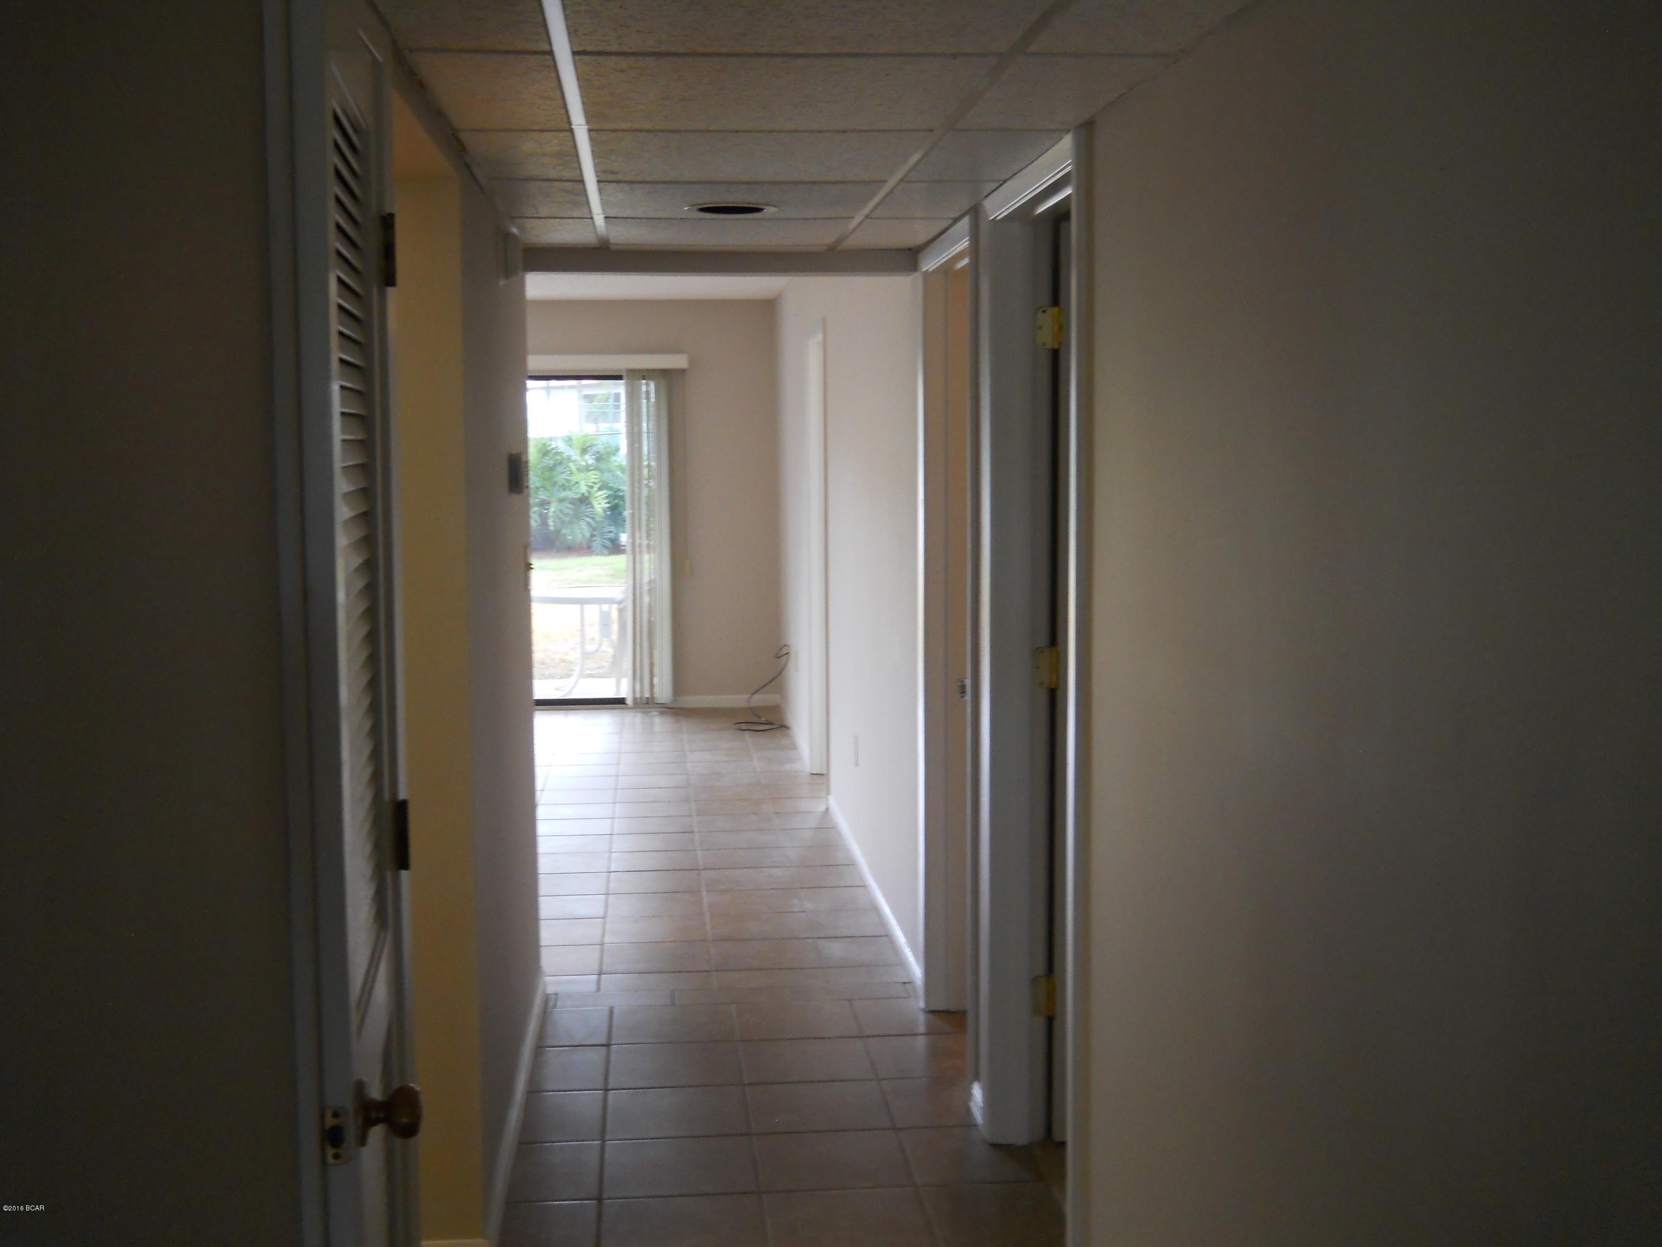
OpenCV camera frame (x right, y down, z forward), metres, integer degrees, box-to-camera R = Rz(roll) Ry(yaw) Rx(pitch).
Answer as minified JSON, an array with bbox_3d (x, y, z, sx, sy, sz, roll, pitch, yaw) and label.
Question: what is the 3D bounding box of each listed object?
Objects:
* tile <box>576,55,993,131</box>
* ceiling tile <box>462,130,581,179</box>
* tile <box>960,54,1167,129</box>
[{"bbox_3d":[-0.090,-0.839,2.795,0.604,0.020,0.584,-1,6,-6],"label":"tile"},{"bbox_3d":[-0.579,-0.886,3.344,0.215,0.018,0.594,-1,6,-6],"label":"ceiling tile"},{"bbox_3d":[0.341,-0.841,2.815,0.224,0.018,0.607,-1,6,-6],"label":"tile"}]

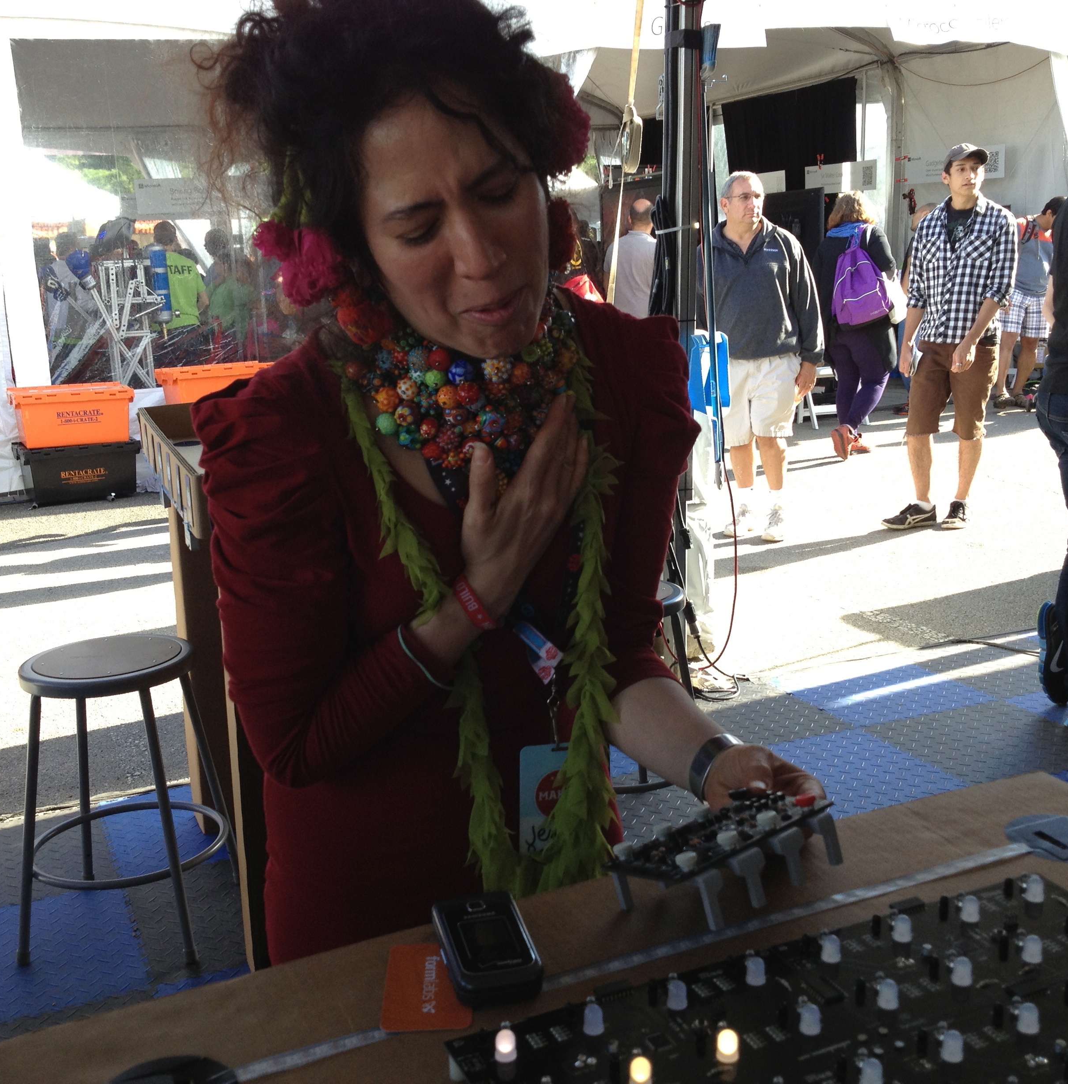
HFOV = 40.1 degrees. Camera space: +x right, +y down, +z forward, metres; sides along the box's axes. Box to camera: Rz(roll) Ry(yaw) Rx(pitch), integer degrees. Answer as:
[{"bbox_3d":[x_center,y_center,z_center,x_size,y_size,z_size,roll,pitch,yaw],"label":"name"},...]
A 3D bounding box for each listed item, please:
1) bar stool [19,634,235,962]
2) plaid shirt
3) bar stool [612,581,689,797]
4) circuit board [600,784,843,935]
[{"bbox_3d":[-0.889,0.541,3.160,0.420,0.610,0.420,-1,13,5],"label":"bar stool"},{"bbox_3d":[1.976,-1.258,6.740,0.490,0.680,0.280,5,15,28],"label":"plaid shirt"},{"bbox_3d":[0.200,0.406,3.550,0.420,0.610,0.420,-9,15,-26],"label":"bar stool"},{"bbox_3d":[0.120,0.200,0.934,0.133,0.048,0.102,-19,4,-31],"label":"circuit board"}]

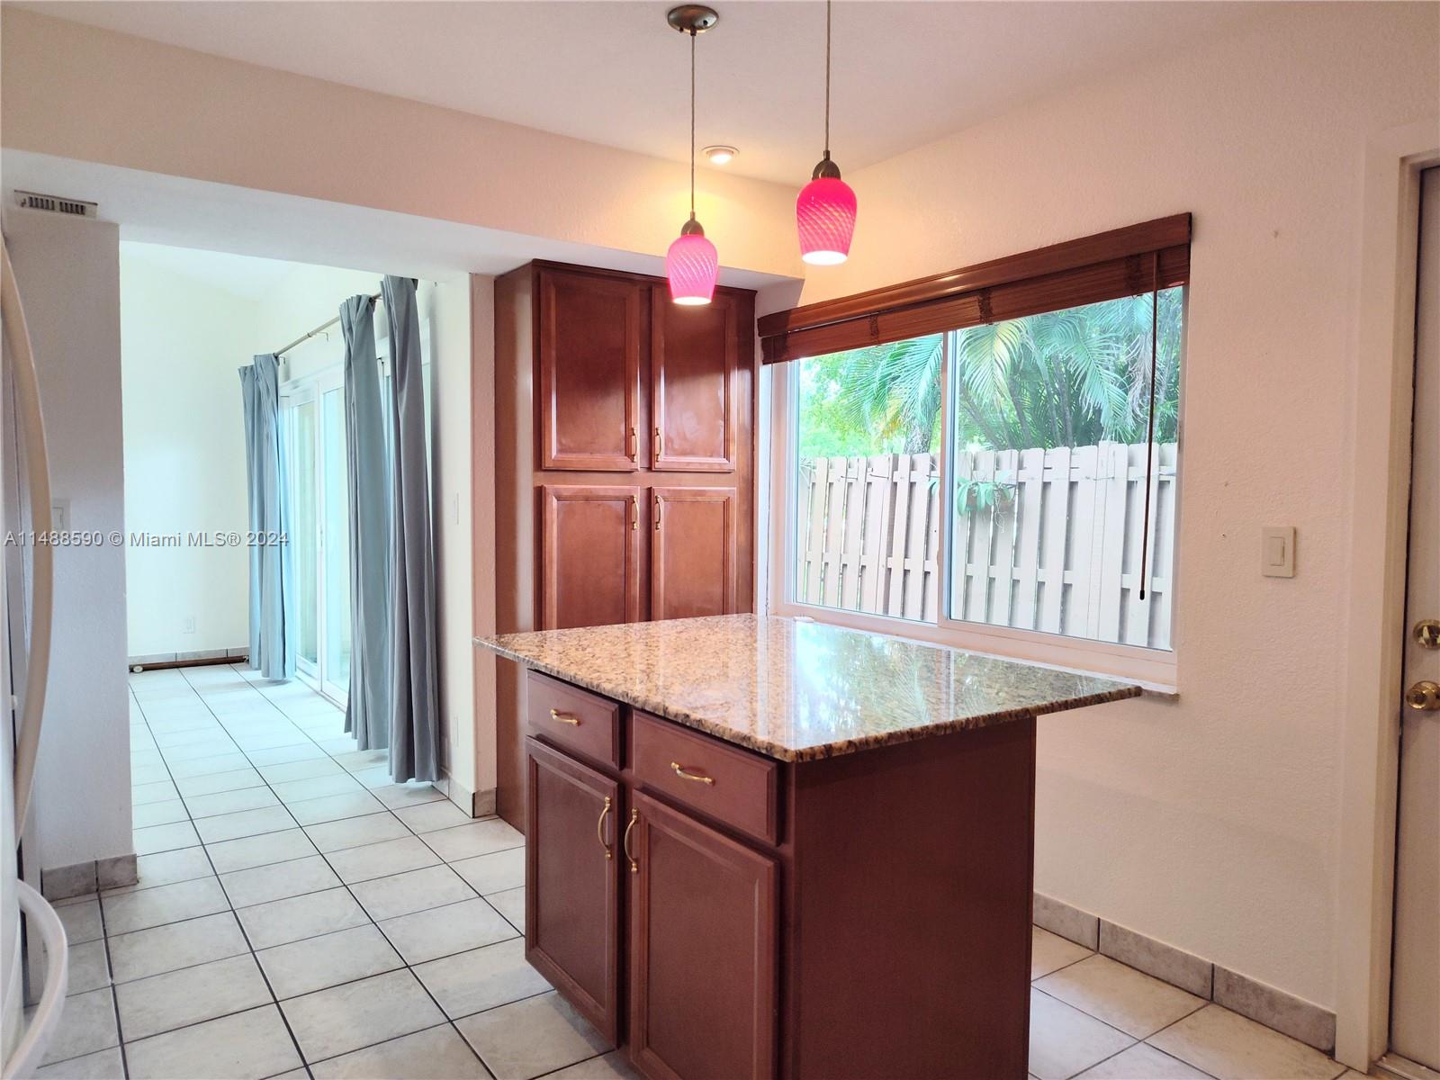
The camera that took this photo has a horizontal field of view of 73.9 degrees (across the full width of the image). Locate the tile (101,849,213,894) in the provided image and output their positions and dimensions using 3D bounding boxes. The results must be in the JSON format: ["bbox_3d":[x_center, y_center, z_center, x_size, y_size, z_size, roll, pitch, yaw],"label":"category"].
[{"bbox_3d":[-1.881,1.105,3.190,0.320,0.010,0.318,-1,3,-35],"label":"tile"}]

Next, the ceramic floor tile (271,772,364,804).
[{"bbox_3d":[-1.762,1.090,4.191,0.328,0.010,0.328,-2,3,-35],"label":"ceramic floor tile"}]

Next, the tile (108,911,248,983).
[{"bbox_3d":[-1.508,1.132,2.665,0.320,0.010,0.318,-1,3,-35],"label":"tile"}]

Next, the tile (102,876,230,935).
[{"bbox_3d":[-1.731,1.143,2.996,0.328,0.010,0.328,-2,3,-35],"label":"tile"}]

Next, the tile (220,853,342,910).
[{"bbox_3d":[-1.429,1.113,3.116,0.320,0.010,0.318,-1,3,-35],"label":"tile"}]

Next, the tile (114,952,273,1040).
[{"bbox_3d":[-1.349,1.171,2.453,0.328,0.010,0.328,-2,3,-35],"label":"tile"}]

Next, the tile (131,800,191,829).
[{"bbox_3d":[-2.297,1.095,3.786,0.325,0.010,0.325,-1,3,-35],"label":"tile"}]

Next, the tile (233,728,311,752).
[{"bbox_3d":[-2.331,1.047,4.978,0.325,0.010,0.325,-1,3,-35],"label":"tile"}]

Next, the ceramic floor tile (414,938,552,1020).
[{"bbox_3d":[-0.615,1.173,2.564,0.328,0.010,0.328,-2,3,-35],"label":"ceramic floor tile"}]

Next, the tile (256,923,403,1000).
[{"bbox_3d":[-1.071,1.157,2.629,0.325,0.010,0.325,-1,3,-35],"label":"tile"}]

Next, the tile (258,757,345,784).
[{"bbox_3d":[-1.909,1.054,4.354,0.320,0.010,0.318,-1,3,-35],"label":"tile"}]

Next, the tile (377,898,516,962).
[{"bbox_3d":[-0.806,1.159,2.835,0.328,0.010,0.328,-2,3,-35],"label":"tile"}]

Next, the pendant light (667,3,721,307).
[{"bbox_3d":[-0.067,-0.931,2.348,0.125,0.690,0.125,0,3,0],"label":"pendant light"}]

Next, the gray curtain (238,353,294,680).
[{"bbox_3d":[-3.172,-0.167,6.698,0.182,2.204,0.761,-1,3,-35],"label":"gray curtain"}]

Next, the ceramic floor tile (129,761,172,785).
[{"bbox_3d":[-2.627,1.050,4.239,0.320,0.010,0.318,-1,3,-35],"label":"ceramic floor tile"}]

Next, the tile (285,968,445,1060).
[{"bbox_3d":[-0.887,1.179,2.373,0.328,0.010,0.328,-2,3,-35],"label":"tile"}]

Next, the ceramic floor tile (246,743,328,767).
[{"bbox_3d":[-2.095,1.041,4.617,0.320,0.010,0.318,-1,3,-35],"label":"ceramic floor tile"}]

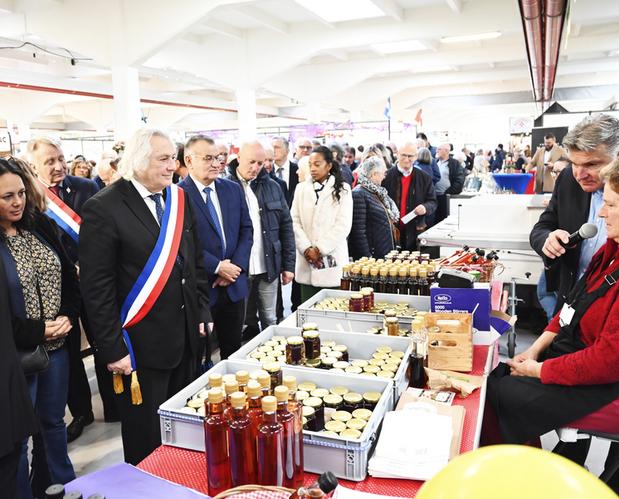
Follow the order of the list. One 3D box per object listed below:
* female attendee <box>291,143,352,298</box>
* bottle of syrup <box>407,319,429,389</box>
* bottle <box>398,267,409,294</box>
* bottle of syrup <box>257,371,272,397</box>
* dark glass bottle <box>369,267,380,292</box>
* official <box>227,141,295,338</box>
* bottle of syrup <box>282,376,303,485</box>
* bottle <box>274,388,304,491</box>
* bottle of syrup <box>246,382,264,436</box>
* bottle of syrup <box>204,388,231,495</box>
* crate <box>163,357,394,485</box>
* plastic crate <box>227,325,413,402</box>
[{"bbox_3d":[0.080,0.147,3.800,0.440,1.670,0.340,2,10,8],"label":"female attendee"},{"bbox_3d":[0.387,0.371,1.991,0.073,0.233,0.073,0,10,0],"label":"bottle of syrup"},{"bbox_3d":[0.483,0.211,2.911,0.053,0.217,0.053,-1,10,-6],"label":"bottle"},{"bbox_3d":[-0.116,0.455,1.469,0.061,0.280,0.061,-1,10,-6],"label":"bottle of syrup"},{"bbox_3d":[0.339,0.203,2.961,0.053,0.217,0.053,-1,10,-6],"label":"dark glass bottle"},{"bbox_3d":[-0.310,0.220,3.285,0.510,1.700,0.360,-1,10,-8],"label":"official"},{"bbox_3d":[-0.048,0.461,1.437,0.061,0.280,0.061,-1,10,-6],"label":"bottle of syrup"},{"bbox_3d":[-0.066,0.471,1.379,0.061,0.280,0.061,-1,10,-6],"label":"bottle"},{"bbox_3d":[-0.131,0.455,1.359,0.059,0.281,0.059,0,10,0],"label":"bottle of syrup"},{"bbox_3d":[-0.225,0.473,1.368,0.061,0.280,0.061,-1,10,-6],"label":"bottle of syrup"},{"bbox_3d":[-0.077,0.485,1.673,0.600,0.118,0.400,3,10,18],"label":"crate"},{"bbox_3d":[0.055,0.417,2.068,0.600,0.118,0.400,3,10,18],"label":"plastic crate"}]

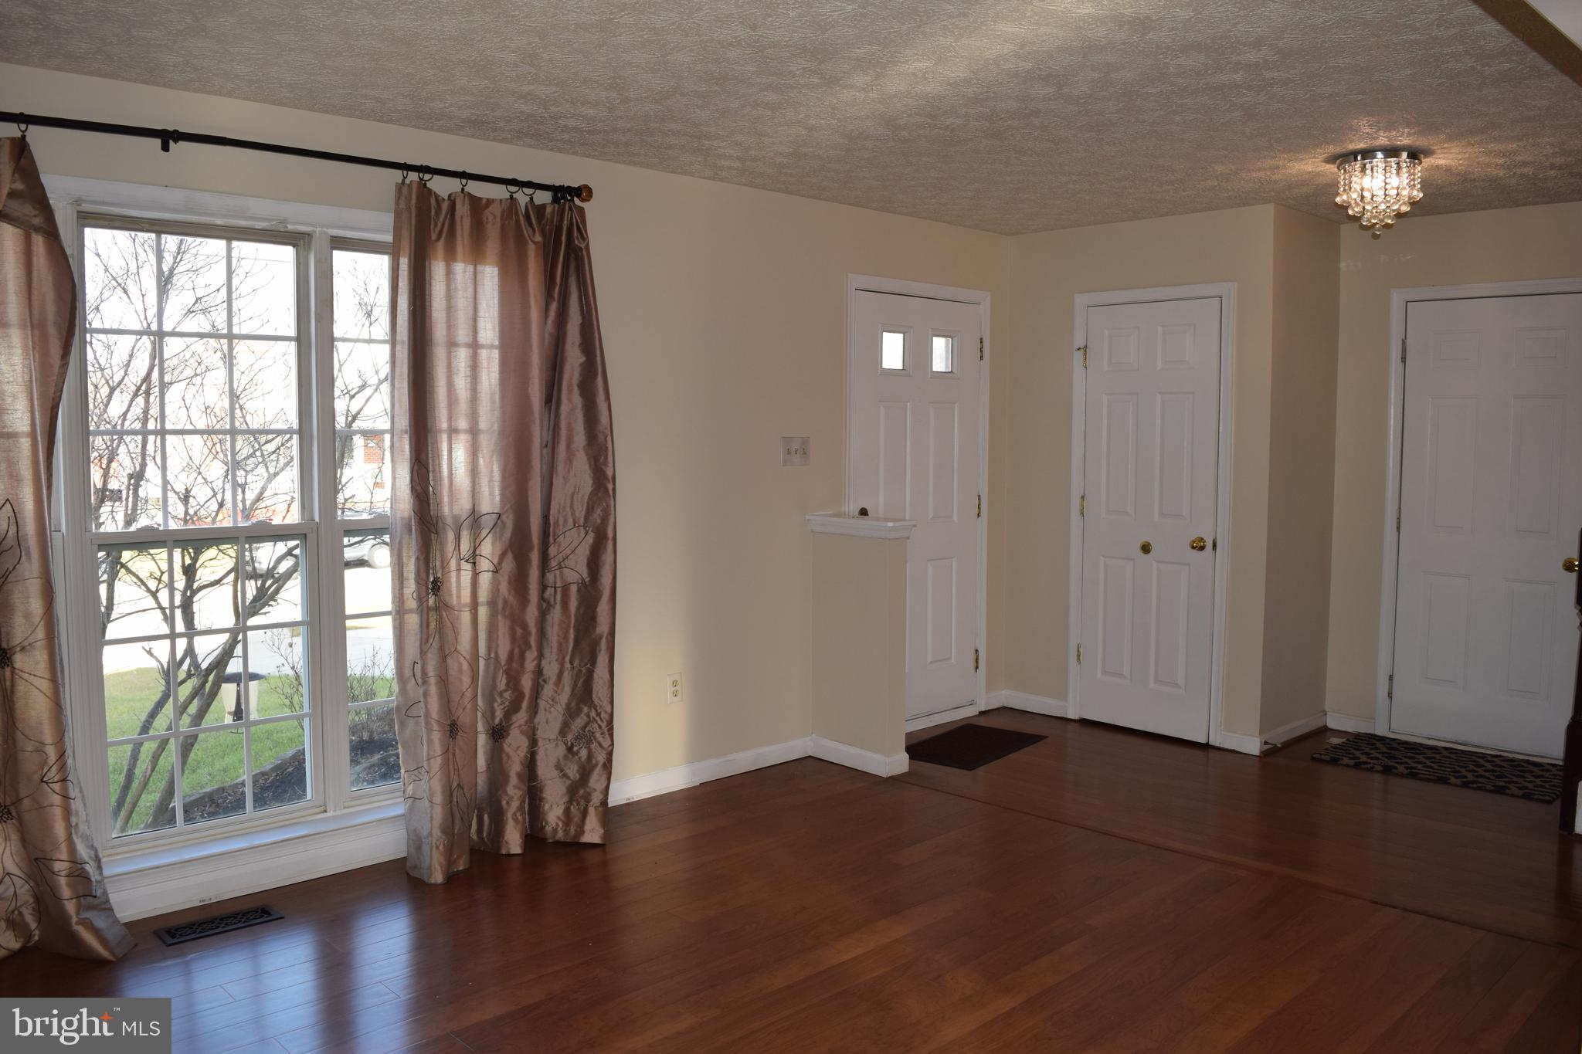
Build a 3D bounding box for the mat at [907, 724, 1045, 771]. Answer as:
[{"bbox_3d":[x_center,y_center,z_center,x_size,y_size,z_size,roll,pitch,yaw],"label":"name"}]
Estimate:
[{"bbox_3d":[0.822,1.004,5.460,0.445,0.009,0.735,3,6,35],"label":"mat"}]

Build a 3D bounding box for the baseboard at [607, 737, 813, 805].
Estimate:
[{"bbox_3d":[-0.326,1.012,4.905,1.170,0.086,0.016,-4,7,-43],"label":"baseboard"}]

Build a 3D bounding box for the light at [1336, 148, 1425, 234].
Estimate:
[{"bbox_3d":[2.108,-1.190,4.263,0.288,0.263,0.288,-5,7,-42],"label":"light"}]

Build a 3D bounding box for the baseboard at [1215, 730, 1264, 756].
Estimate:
[{"bbox_3d":[2.001,0.973,5.286,0.016,0.086,0.195,-4,7,-43],"label":"baseboard"}]

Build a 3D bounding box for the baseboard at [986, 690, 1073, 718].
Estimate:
[{"bbox_3d":[1.200,0.917,6.046,0.160,0.086,0.440,-4,7,-43],"label":"baseboard"}]

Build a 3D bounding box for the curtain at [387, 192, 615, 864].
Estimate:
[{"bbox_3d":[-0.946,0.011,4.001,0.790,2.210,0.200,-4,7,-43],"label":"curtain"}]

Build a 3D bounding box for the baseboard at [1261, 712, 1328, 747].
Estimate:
[{"bbox_3d":[2.351,0.958,5.525,0.733,0.080,0.016,-5,7,-42],"label":"baseboard"}]

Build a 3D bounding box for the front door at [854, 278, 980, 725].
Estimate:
[{"bbox_3d":[0.592,-0.071,5.715,0.910,2.035,0.045,-4,7,-43],"label":"front door"}]

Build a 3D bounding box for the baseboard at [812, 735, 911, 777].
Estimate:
[{"bbox_3d":[0.299,0.990,5.178,0.139,0.089,0.452,-5,7,-42],"label":"baseboard"}]

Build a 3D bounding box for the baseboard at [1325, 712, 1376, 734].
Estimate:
[{"bbox_3d":[2.687,0.946,5.692,0.015,0.074,0.218,-5,7,-42],"label":"baseboard"}]

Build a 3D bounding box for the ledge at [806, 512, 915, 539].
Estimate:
[{"bbox_3d":[0.299,-0.001,5.078,0.196,0.081,0.468,-5,7,-42],"label":"ledge"}]

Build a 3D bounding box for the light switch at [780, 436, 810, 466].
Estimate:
[{"bbox_3d":[0.015,-0.324,5.114,0.166,0.120,0.013,-4,7,-43],"label":"light switch"}]

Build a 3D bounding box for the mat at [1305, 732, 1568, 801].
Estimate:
[{"bbox_3d":[2.827,1.022,5.123,0.929,0.015,0.601,4,7,44],"label":"mat"}]

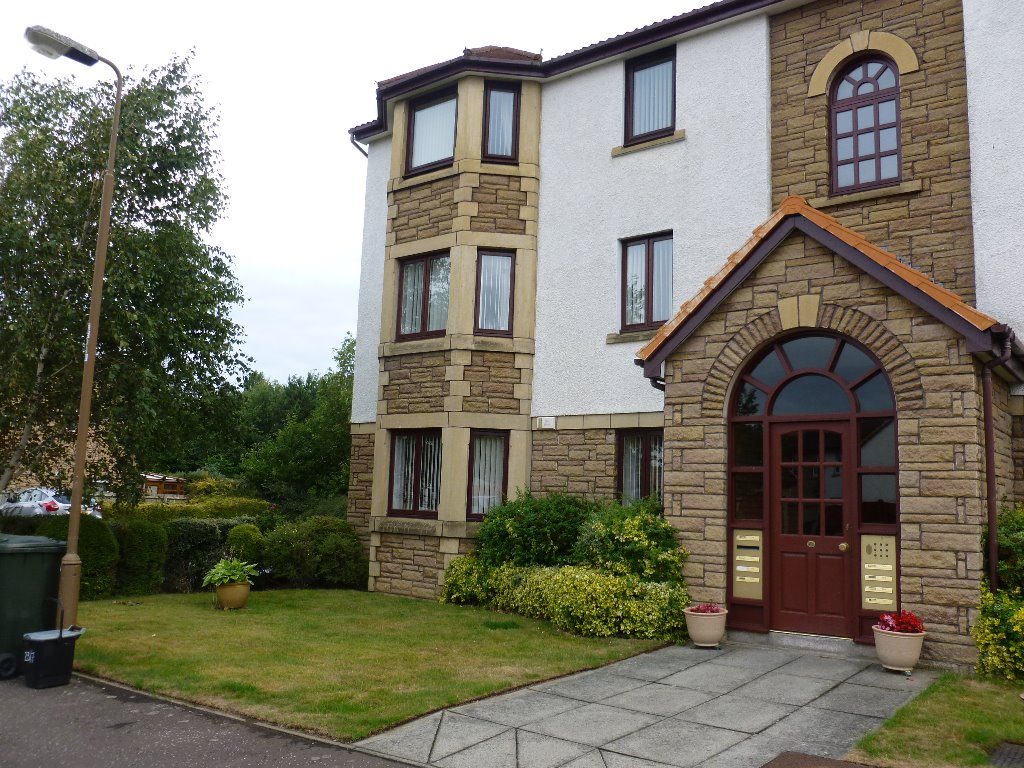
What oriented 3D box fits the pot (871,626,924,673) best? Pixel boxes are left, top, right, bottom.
[{"bbox_3d":[3.095,2.113,6.643,0.415,0.340,0.415,-4,-10,36],"label":"pot"}]

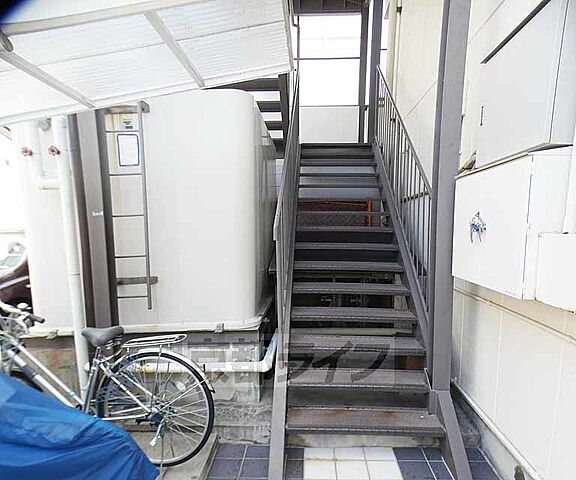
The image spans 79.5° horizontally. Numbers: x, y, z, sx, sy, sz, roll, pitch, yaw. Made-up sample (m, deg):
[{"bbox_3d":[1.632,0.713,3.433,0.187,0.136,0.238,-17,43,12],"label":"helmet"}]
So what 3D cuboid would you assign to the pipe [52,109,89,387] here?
[{"bbox_3d":[-1.423,0.191,2.306,0.086,1.984,0.086,-2,6,0],"label":"pipe"}]

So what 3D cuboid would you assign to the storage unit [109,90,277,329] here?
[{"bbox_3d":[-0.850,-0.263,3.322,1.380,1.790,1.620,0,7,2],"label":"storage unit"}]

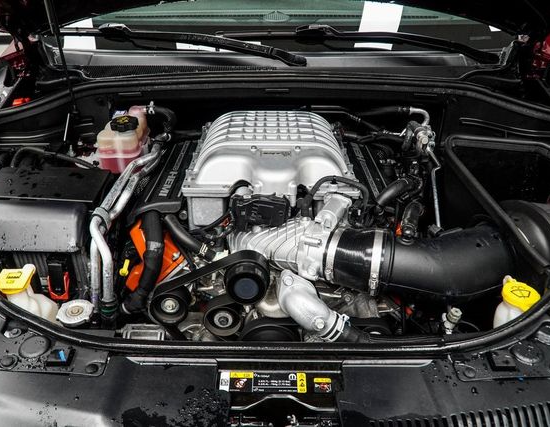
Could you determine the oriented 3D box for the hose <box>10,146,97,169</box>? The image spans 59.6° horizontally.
[{"bbox_3d":[-0.521,-0.130,1.130,0.200,0.042,0.040,8,32,4],"label":"hose"}]

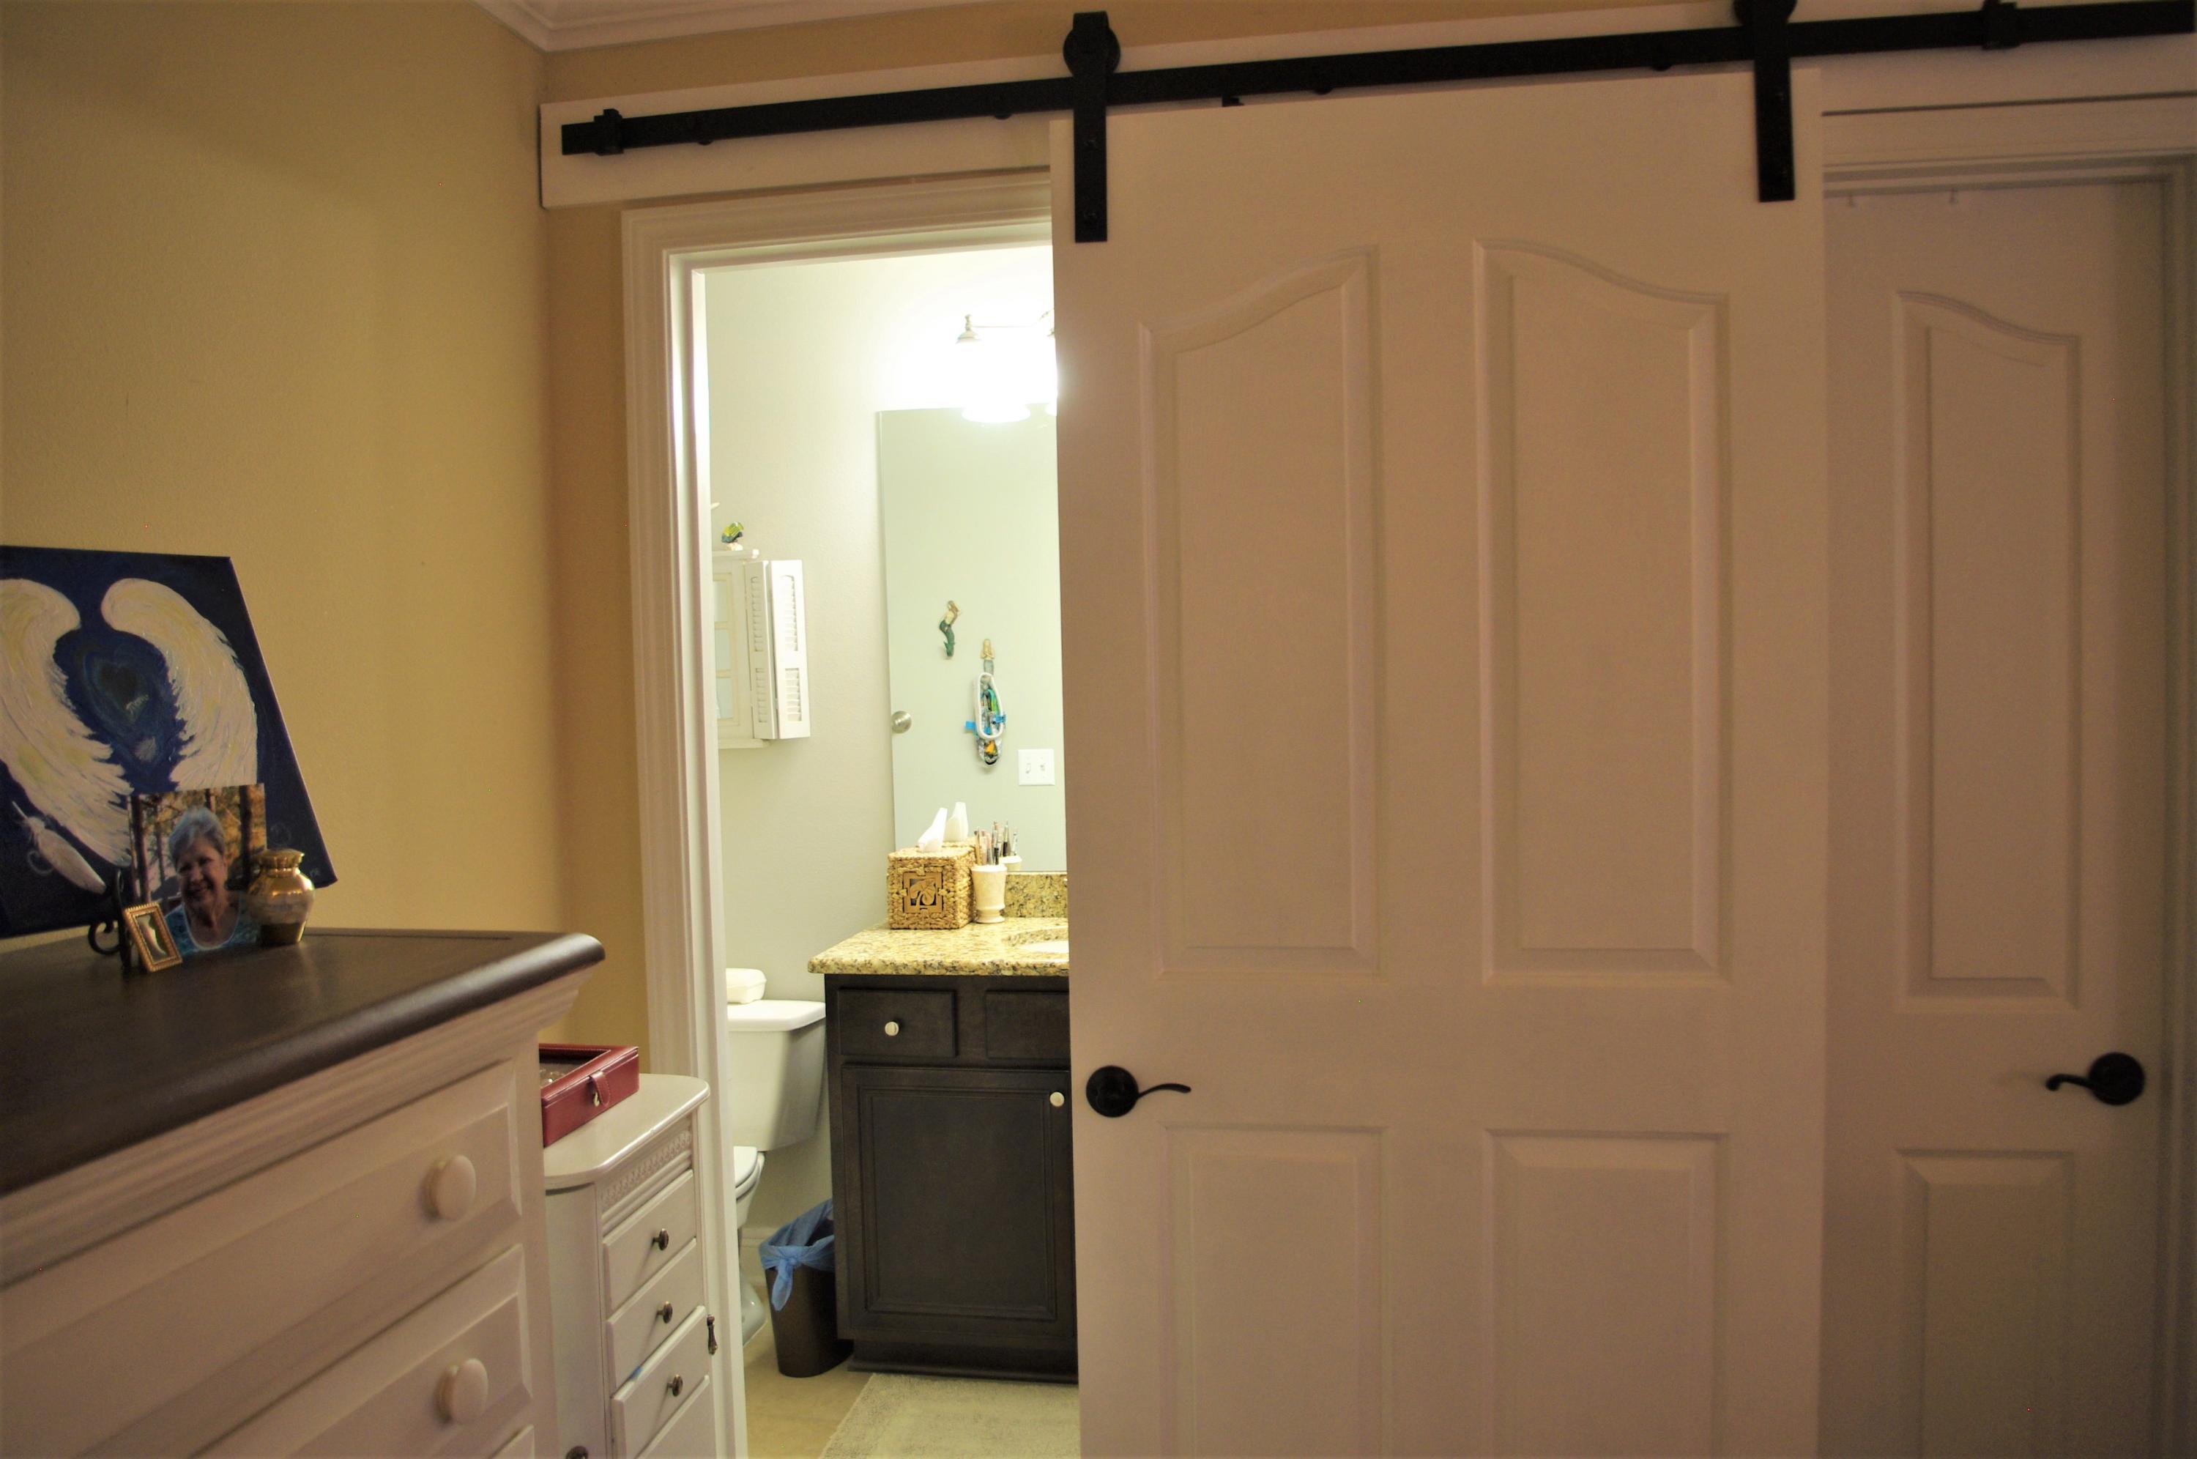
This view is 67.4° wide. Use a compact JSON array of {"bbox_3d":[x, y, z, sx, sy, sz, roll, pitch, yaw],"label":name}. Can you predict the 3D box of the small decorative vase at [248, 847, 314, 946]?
[{"bbox_3d":[-0.678,0.140,1.365,0.055,0.078,0.055,-1,3,10],"label":"small decorative vase"}]

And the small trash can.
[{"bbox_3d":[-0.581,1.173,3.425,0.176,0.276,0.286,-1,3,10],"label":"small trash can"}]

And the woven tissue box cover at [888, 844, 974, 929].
[{"bbox_3d":[-0.362,0.353,3.614,0.151,0.153,0.146,-1,3,10],"label":"woven tissue box cover"}]

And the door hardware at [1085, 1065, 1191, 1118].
[{"bbox_3d":[0.047,0.447,2.022,0.133,0.065,0.059,-1,3,10],"label":"door hardware"}]

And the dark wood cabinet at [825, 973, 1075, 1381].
[{"bbox_3d":[0.033,0.882,3.417,1.053,0.842,0.513,-1,3,10],"label":"dark wood cabinet"}]

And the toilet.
[{"bbox_3d":[-0.894,0.975,3.455,0.464,0.686,0.701,-1,3,10],"label":"toilet"}]

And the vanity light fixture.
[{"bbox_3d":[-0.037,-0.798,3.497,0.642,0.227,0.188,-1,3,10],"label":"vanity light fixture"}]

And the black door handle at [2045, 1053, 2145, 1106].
[{"bbox_3d":[1.204,0.425,1.984,0.135,0.066,0.059,-1,3,10],"label":"black door handle"}]

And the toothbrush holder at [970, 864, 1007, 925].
[{"bbox_3d":[-0.236,0.363,3.612,0.077,0.128,0.077,-1,3,10],"label":"toothbrush holder"}]

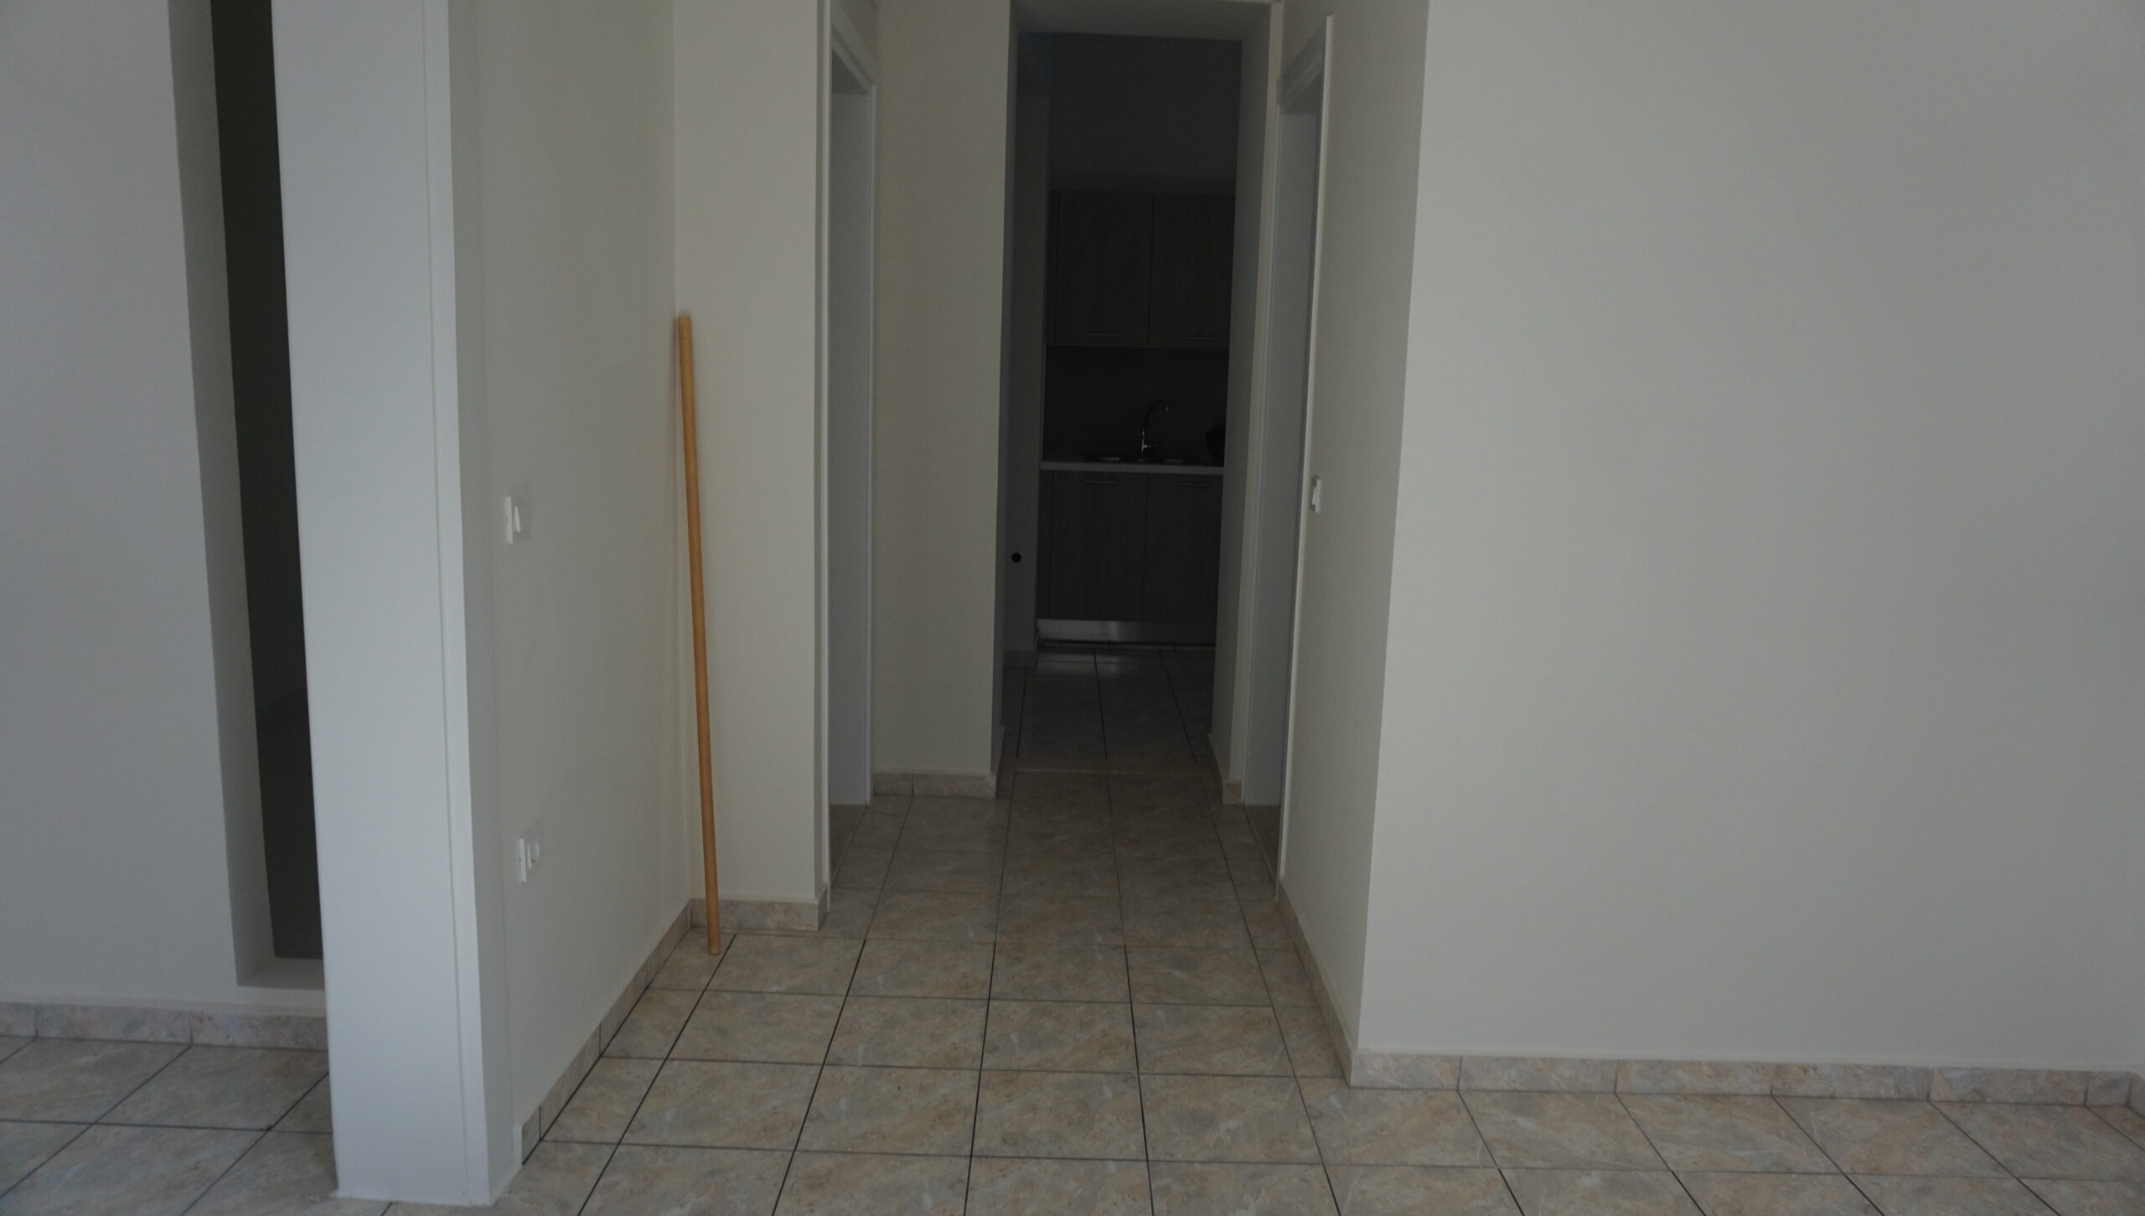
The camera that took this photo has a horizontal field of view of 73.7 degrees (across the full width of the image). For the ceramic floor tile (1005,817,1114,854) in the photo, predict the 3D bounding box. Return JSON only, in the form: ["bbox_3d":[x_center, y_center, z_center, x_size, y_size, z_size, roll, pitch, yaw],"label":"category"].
[{"bbox_3d":[-0.033,0.714,4.434,0.326,0.010,0.326,2,10,-1],"label":"ceramic floor tile"}]

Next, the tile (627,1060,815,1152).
[{"bbox_3d":[-0.684,0.985,2.837,0.327,0.010,0.327,2,10,-1],"label":"tile"}]

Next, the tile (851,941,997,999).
[{"bbox_3d":[-0.359,0.881,3.492,0.327,0.010,0.327,2,10,-1],"label":"tile"}]

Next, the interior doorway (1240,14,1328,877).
[{"bbox_3d":[0.630,-0.378,3.923,0.150,2.195,0.806,2,10,-1],"label":"interior doorway"}]

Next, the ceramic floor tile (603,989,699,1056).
[{"bbox_3d":[-0.920,0.920,3.159,0.134,0.010,0.327,2,10,-1],"label":"ceramic floor tile"}]

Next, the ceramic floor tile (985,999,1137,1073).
[{"bbox_3d":[-0.027,0.942,3.141,0.323,0.010,0.323,2,10,-1],"label":"ceramic floor tile"}]

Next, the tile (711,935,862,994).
[{"bbox_3d":[-0.689,0.871,3.487,0.327,0.010,0.327,2,10,-1],"label":"tile"}]

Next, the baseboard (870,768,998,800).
[{"bbox_3d":[-0.466,0.596,4.830,0.420,0.080,0.012,2,10,-1],"label":"baseboard"}]

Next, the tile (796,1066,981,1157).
[{"bbox_3d":[-0.352,0.991,2.811,0.326,0.010,0.326,2,10,-1],"label":"tile"}]

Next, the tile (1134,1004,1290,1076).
[{"bbox_3d":[0.302,0.960,3.175,0.327,0.010,0.327,2,10,-1],"label":"tile"}]

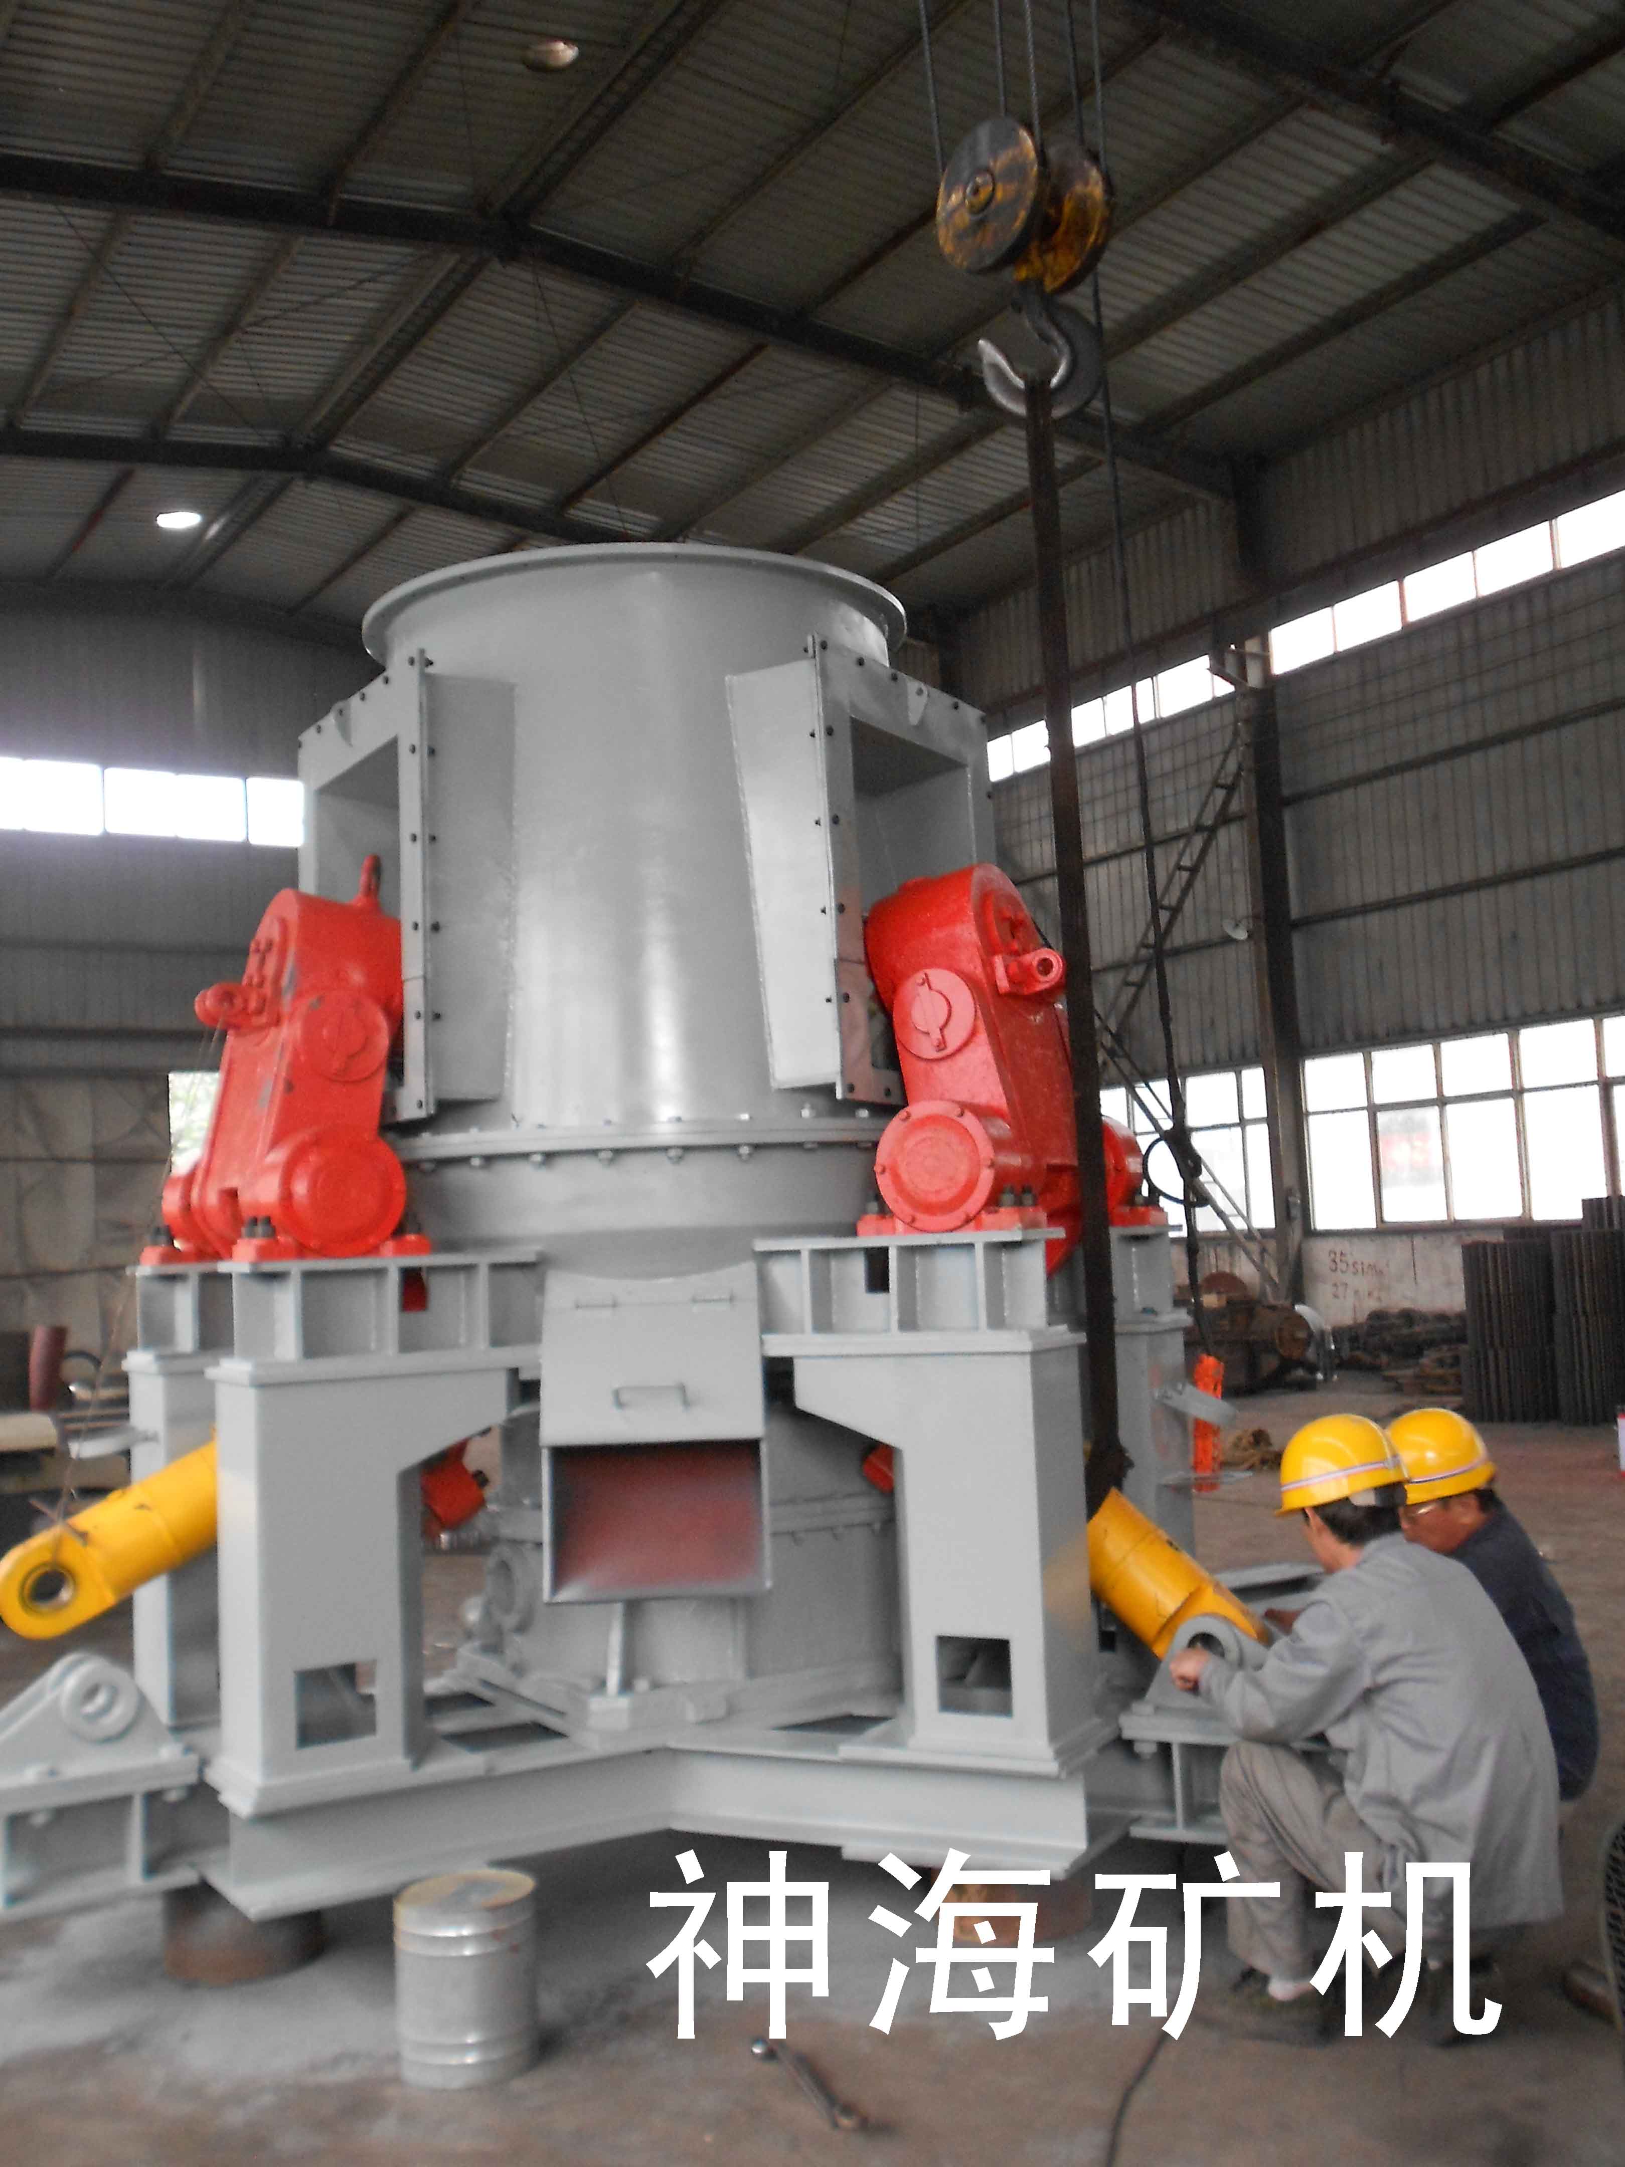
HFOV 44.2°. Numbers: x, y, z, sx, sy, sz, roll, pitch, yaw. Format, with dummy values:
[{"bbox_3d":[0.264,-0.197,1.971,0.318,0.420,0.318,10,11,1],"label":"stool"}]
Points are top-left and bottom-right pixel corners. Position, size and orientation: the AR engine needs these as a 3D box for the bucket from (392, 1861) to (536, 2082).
[{"bbox_3d":[-0.707,1.827,4.102,0.283,0.334,0.283,-3,-5,0],"label":"bucket"}]

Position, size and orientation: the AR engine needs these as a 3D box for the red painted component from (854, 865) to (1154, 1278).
[{"bbox_3d":[0.456,-0.006,5.104,0.620,0.980,0.980,-5,-6,27],"label":"red painted component"}]

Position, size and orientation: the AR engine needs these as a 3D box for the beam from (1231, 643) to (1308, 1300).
[{"bbox_3d":[5.181,-0.734,22.159,0.400,8.191,0.300,0,-6,-30],"label":"beam"}]

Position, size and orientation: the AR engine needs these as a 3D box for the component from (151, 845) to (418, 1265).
[{"bbox_3d":[-1.305,0.024,5.065,0.610,1.030,0.980,1,-6,-31],"label":"component"}]

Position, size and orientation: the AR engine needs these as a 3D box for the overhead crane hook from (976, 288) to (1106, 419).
[{"bbox_3d":[0.603,-1.928,5.287,0.320,0.345,0.100,-1,-5,-12],"label":"overhead crane hook"}]

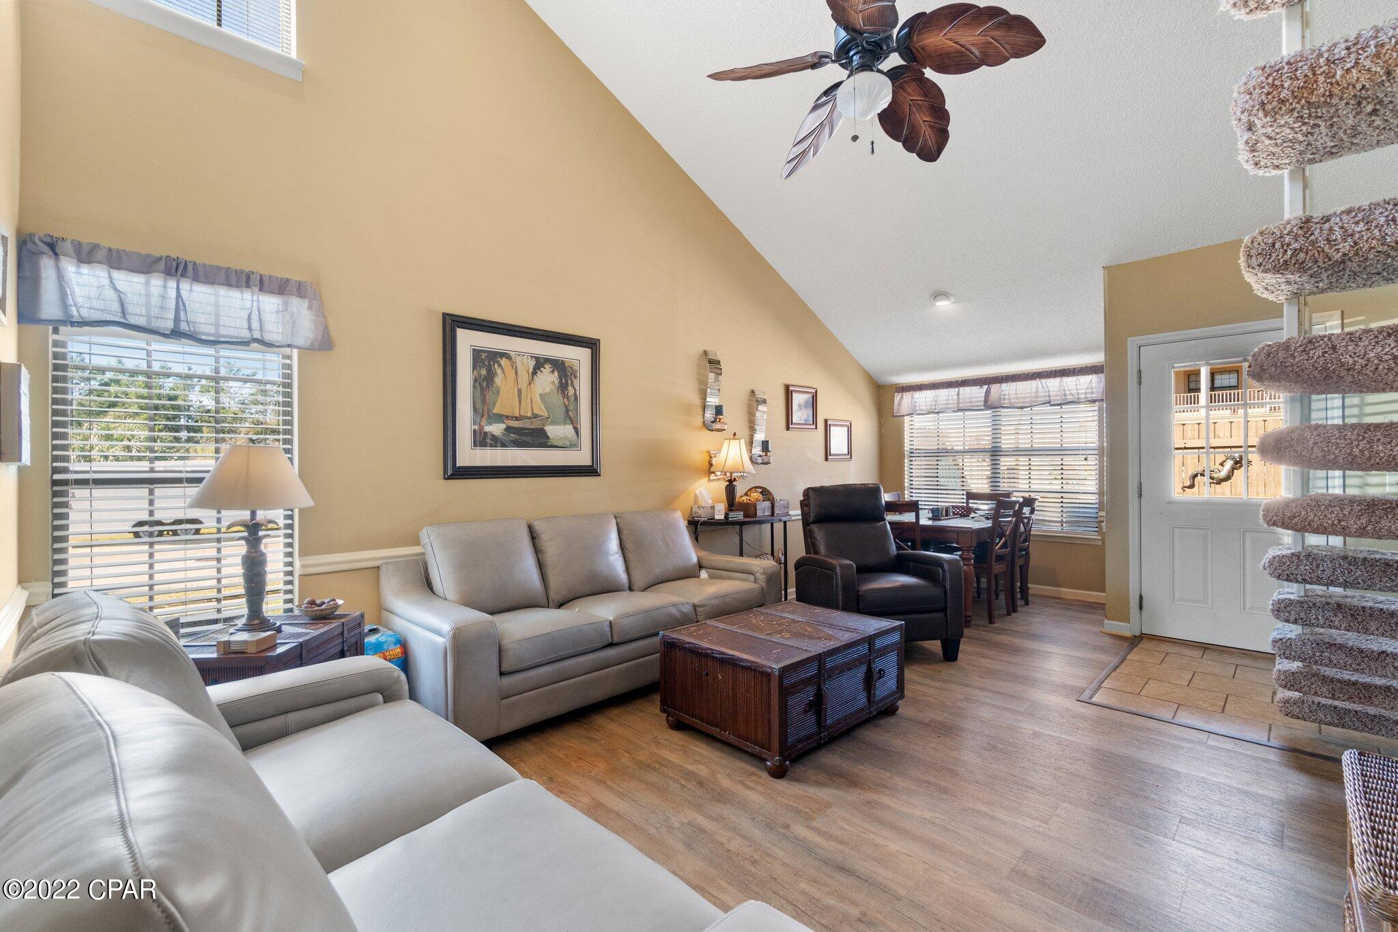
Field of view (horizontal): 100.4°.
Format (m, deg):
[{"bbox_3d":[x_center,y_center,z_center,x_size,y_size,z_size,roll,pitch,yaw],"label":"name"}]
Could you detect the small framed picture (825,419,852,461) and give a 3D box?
[{"bbox_3d":[1.455,-0.263,6.036,0.460,0.430,0.030,0,0,-43],"label":"small framed picture"}]

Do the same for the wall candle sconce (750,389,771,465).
[{"bbox_3d":[0.542,-0.326,4.975,0.145,0.635,0.130,0,0,-44],"label":"wall candle sconce"}]

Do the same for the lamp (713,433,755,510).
[{"bbox_3d":[0.262,0.047,4.624,0.330,0.600,0.330,0,0,0],"label":"lamp"}]

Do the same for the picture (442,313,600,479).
[{"bbox_3d":[-1.057,-0.393,3.655,1.030,0.930,0.040,0,0,-43],"label":"picture"}]

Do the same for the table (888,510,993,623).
[{"bbox_3d":[2.186,0.837,5.075,1.400,0.750,0.940,0,0,-43],"label":"table"}]

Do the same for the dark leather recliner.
[{"bbox_3d":[1.161,0.675,3.966,0.830,1.090,0.890,0,0,-10],"label":"dark leather recliner"}]

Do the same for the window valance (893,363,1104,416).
[{"bbox_3d":[2.838,-0.708,5.661,0.090,0.325,2.040,0,0,-43],"label":"window valance"}]

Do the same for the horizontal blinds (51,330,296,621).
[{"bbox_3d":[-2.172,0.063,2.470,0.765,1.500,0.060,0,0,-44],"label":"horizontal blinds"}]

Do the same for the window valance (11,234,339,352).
[{"bbox_3d":[-2.096,-0.672,2.429,0.960,0.330,0.100,0,0,-44],"label":"window valance"}]

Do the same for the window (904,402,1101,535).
[{"bbox_3d":[2.883,-0.064,5.725,0.060,1.330,1.760,0,0,-44],"label":"window"}]

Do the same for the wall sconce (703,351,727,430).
[{"bbox_3d":[0.139,-0.617,4.732,0.145,0.630,0.120,0,0,-43],"label":"wall sconce"}]

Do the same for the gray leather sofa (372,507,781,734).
[{"bbox_3d":[-0.528,0.756,3.355,2.110,0.900,0.880,0,0,-44],"label":"gray leather sofa"}]

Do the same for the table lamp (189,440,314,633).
[{"bbox_3d":[-1.799,0.276,2.345,0.410,0.755,0.410,0,0,-43],"label":"table lamp"}]

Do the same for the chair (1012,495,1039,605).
[{"bbox_3d":[2.584,0.714,4.989,0.450,0.955,0.520,0,0,-44],"label":"chair"}]

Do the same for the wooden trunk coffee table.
[{"bbox_3d":[0.414,0.982,2.756,0.951,0.437,0.688,0,0,-43],"label":"wooden trunk coffee table"}]

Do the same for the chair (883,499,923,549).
[{"bbox_3d":[1.641,0.736,4.574,0.540,0.960,0.460,0,0,-43],"label":"chair"}]

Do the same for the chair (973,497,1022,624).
[{"bbox_3d":[2.226,0.715,4.641,0.450,0.955,0.520,0,0,-44],"label":"chair"}]

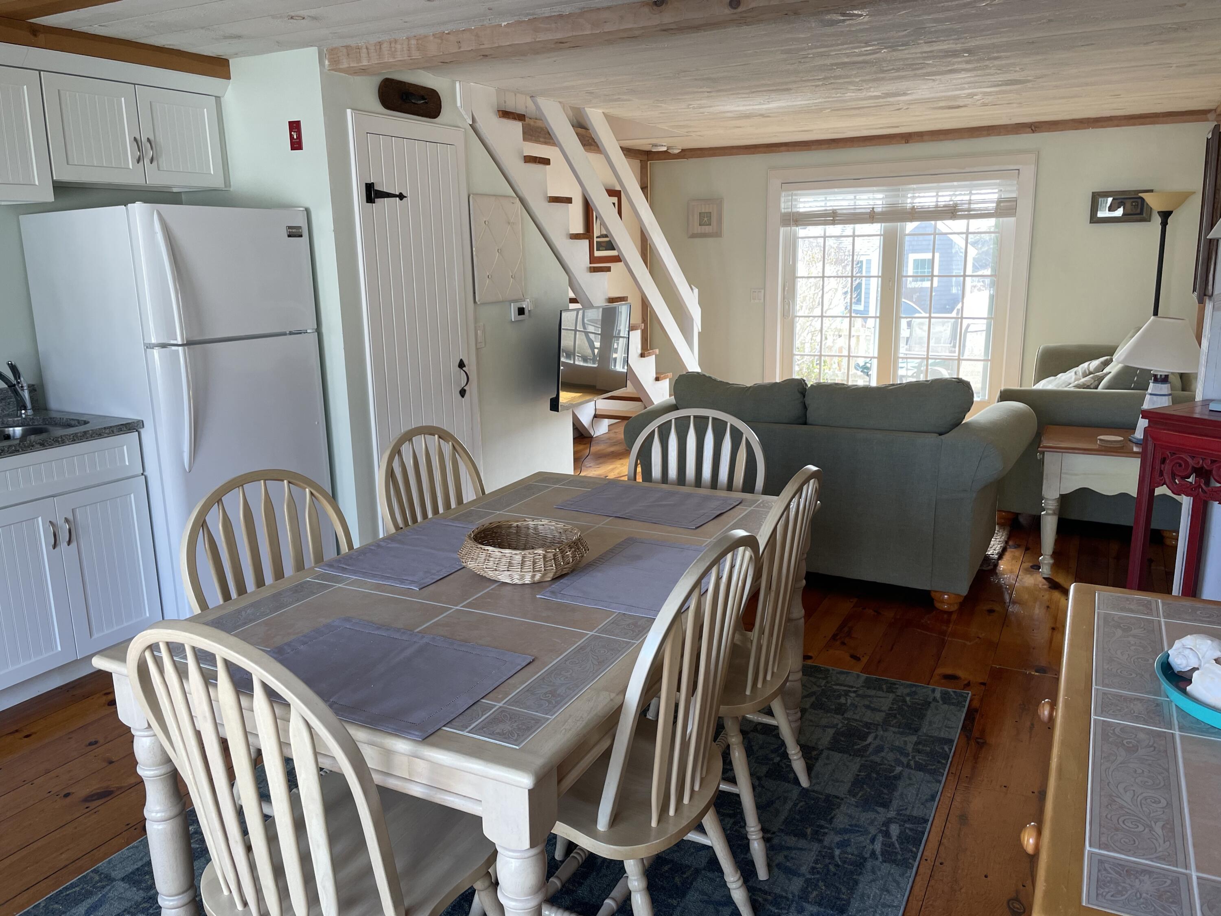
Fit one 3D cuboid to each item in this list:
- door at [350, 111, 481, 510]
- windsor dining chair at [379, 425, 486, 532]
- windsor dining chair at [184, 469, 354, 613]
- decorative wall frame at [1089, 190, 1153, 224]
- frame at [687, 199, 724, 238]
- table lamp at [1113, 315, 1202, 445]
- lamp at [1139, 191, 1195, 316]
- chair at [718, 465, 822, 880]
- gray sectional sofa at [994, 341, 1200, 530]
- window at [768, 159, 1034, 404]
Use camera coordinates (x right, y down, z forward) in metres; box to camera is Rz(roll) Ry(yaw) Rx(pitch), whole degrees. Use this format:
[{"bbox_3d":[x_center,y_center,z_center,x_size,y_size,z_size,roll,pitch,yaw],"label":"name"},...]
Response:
[{"bbox_3d":[-0.872,-0.499,4.350,0.060,2.085,0.755,6,14,30],"label":"door"},{"bbox_3d":[-0.339,0.407,2.854,0.520,0.985,0.490,5,14,26],"label":"windsor dining chair"},{"bbox_3d":[-0.660,0.534,2.252,0.530,0.965,0.480,6,14,29],"label":"windsor dining chair"},{"bbox_3d":[3.621,-1.779,6.499,0.378,0.217,0.025,6,14,27],"label":"decorative wall frame"},{"bbox_3d":[0.795,-2.007,7.692,0.315,0.312,0.030,5,14,26],"label":"frame"},{"bbox_3d":[2.490,-0.356,4.152,0.430,0.565,0.430,5,14,26],"label":"table lamp"},{"bbox_3d":[3.680,-0.854,6.226,0.320,1.810,0.320,6,14,27],"label":"lamp"},{"bbox_3d":[0.258,0.490,2.439,0.520,0.985,0.480,5,14,26],"label":"chair"},{"bbox_3d":[2.964,-0.252,5.562,0.960,0.910,2.300,5,14,28],"label":"gray sectional sofa"},{"bbox_3d":[2.185,-1.254,7.185,1.990,2.040,0.120,5,14,26],"label":"window"}]

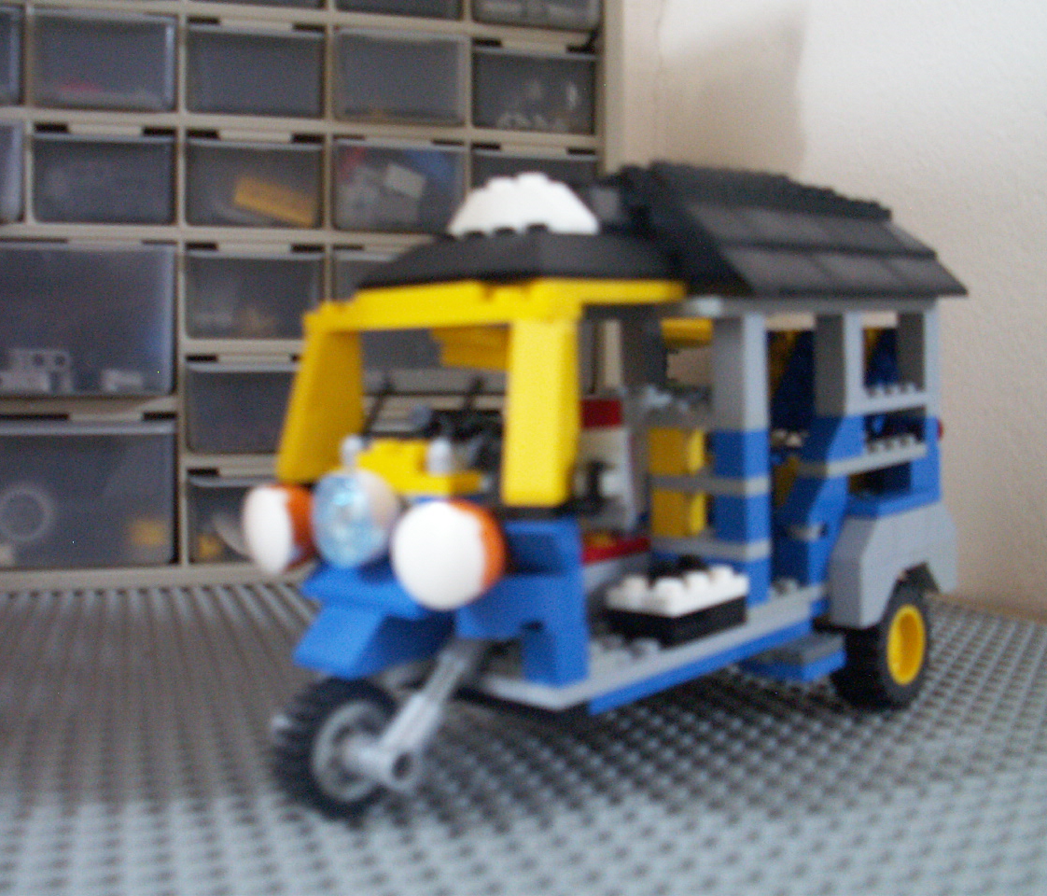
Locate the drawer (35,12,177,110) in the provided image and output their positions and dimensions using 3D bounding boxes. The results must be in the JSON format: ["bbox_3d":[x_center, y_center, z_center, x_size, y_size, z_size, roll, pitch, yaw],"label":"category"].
[{"bbox_3d":[-0.177,-0.150,0.532,0.053,0.038,0.135,0,0,-13],"label":"drawer"}]

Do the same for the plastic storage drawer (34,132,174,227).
[{"bbox_3d":[-0.178,-0.105,0.536,0.053,0.036,0.135,0,0,-13],"label":"plastic storage drawer"}]

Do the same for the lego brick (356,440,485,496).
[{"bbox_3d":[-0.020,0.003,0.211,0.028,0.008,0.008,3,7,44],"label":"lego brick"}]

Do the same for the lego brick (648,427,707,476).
[{"bbox_3d":[0.032,0.000,0.250,0.008,0.010,0.008,3,7,44],"label":"lego brick"}]

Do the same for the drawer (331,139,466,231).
[{"bbox_3d":[-0.065,-0.103,0.522,0.051,0.035,0.130,0,3,-17],"label":"drawer"}]

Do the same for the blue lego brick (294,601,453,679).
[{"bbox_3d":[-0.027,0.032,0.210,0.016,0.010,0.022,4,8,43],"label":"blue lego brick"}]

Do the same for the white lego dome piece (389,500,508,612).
[{"bbox_3d":[-0.012,0.017,0.189,0.016,0.016,0.011,1,6,34],"label":"white lego dome piece"}]

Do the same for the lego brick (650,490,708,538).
[{"bbox_3d":[0.033,0.013,0.257,0.008,0.010,0.008,4,8,45],"label":"lego brick"}]

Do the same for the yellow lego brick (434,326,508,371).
[{"bbox_3d":[-0.008,-0.020,0.242,0.021,0.010,0.010,4,8,45],"label":"yellow lego brick"}]

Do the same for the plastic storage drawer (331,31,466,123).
[{"bbox_3d":[-0.068,-0.147,0.530,0.054,0.036,0.130,-1,3,-18],"label":"plastic storage drawer"}]

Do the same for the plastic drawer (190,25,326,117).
[{"bbox_3d":[-0.122,-0.150,0.549,0.053,0.036,0.135,0,0,-13],"label":"plastic drawer"}]

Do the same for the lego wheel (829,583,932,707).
[{"bbox_3d":[0.081,0.044,0.275,0.013,0.030,0.030,3,7,44],"label":"lego wheel"}]

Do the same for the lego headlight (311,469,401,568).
[{"bbox_3d":[-0.028,0.012,0.201,0.016,0.016,0.014,4,8,45],"label":"lego headlight"}]

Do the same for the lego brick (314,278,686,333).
[{"bbox_3d":[-0.008,-0.025,0.218,0.064,0.007,0.032,4,8,45],"label":"lego brick"}]

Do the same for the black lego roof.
[{"bbox_3d":[0.031,-0.047,0.266,0.076,0.030,0.140,4,8,43],"label":"black lego roof"}]

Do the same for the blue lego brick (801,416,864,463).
[{"bbox_3d":[0.068,-0.002,0.268,0.008,0.010,0.016,4,8,43],"label":"blue lego brick"}]

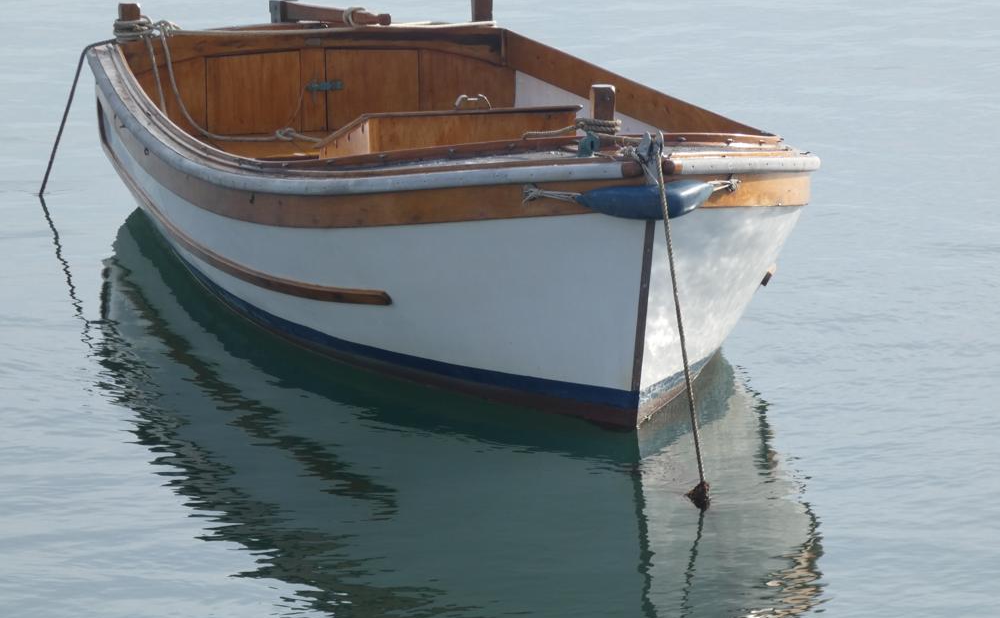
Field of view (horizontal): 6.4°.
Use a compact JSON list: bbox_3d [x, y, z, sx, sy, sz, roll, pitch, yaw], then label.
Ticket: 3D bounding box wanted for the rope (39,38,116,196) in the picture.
[{"bbox_3d":[-1.621,-0.737,34.347,0.333,0.666,0.327,-1,10,0],"label":"rope"}]

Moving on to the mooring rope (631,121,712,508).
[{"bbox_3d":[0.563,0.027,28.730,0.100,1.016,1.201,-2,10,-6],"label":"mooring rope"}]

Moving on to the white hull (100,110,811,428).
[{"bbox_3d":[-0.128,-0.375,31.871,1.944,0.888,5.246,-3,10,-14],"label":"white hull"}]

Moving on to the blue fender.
[{"bbox_3d":[0.472,-0.354,29.162,0.473,0.126,0.121,-3,10,-17],"label":"blue fender"}]

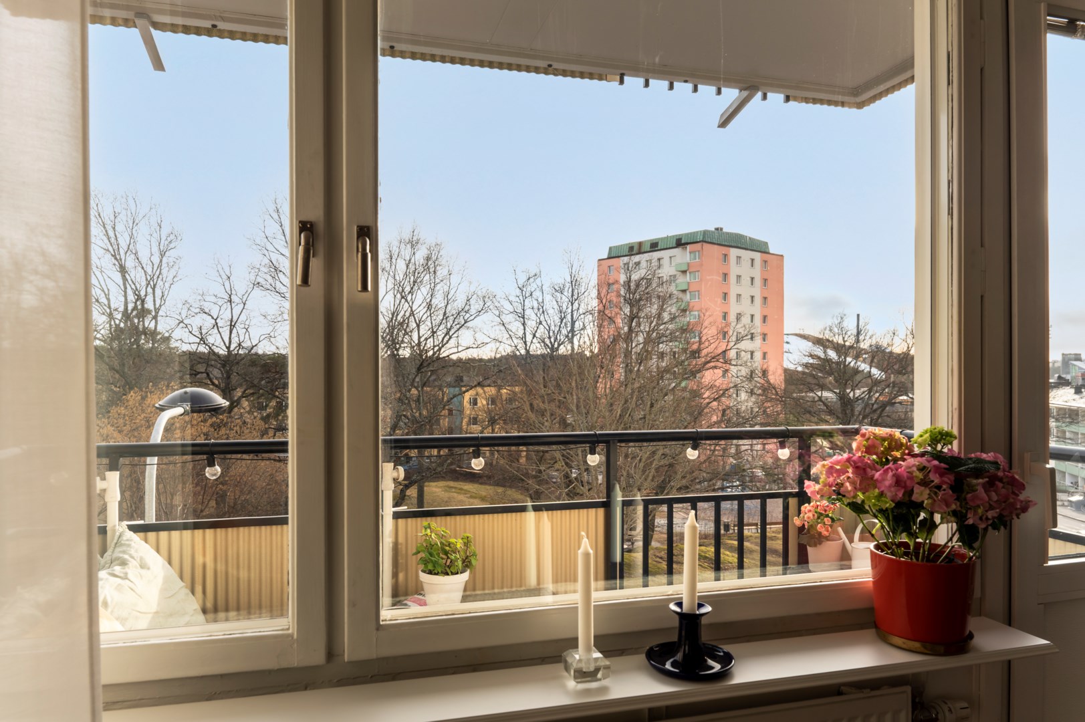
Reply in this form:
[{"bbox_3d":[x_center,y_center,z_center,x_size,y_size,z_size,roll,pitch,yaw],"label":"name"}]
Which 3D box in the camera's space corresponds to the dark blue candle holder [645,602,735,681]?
[{"bbox_3d":[0.233,0.438,1.142,0.138,0.098,0.138,0,-1,0],"label":"dark blue candle holder"}]

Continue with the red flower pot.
[{"bbox_3d":[0.669,0.412,1.274,0.163,0.153,0.163,0,-1,0],"label":"red flower pot"}]

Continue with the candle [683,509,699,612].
[{"bbox_3d":[0.235,0.325,1.145,0.022,0.178,0.022,1,0,-15],"label":"candle"}]

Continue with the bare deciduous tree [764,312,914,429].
[{"bbox_3d":[26.900,4.481,65.000,14.000,17.400,14.000,0,-1,22],"label":"bare deciduous tree"}]

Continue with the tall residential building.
[{"bbox_3d":[23.300,-1.154,114.200,20.000,36.700,20.800,0,-1,-39],"label":"tall residential building"}]

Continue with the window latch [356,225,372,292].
[{"bbox_3d":[-0.259,-0.150,1.050,0.020,0.102,0.045,0,-1,-15],"label":"window latch"}]

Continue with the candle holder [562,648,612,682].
[{"bbox_3d":[0.068,0.470,1.127,0.060,0.034,0.061,0,-1,-15],"label":"candle holder"}]

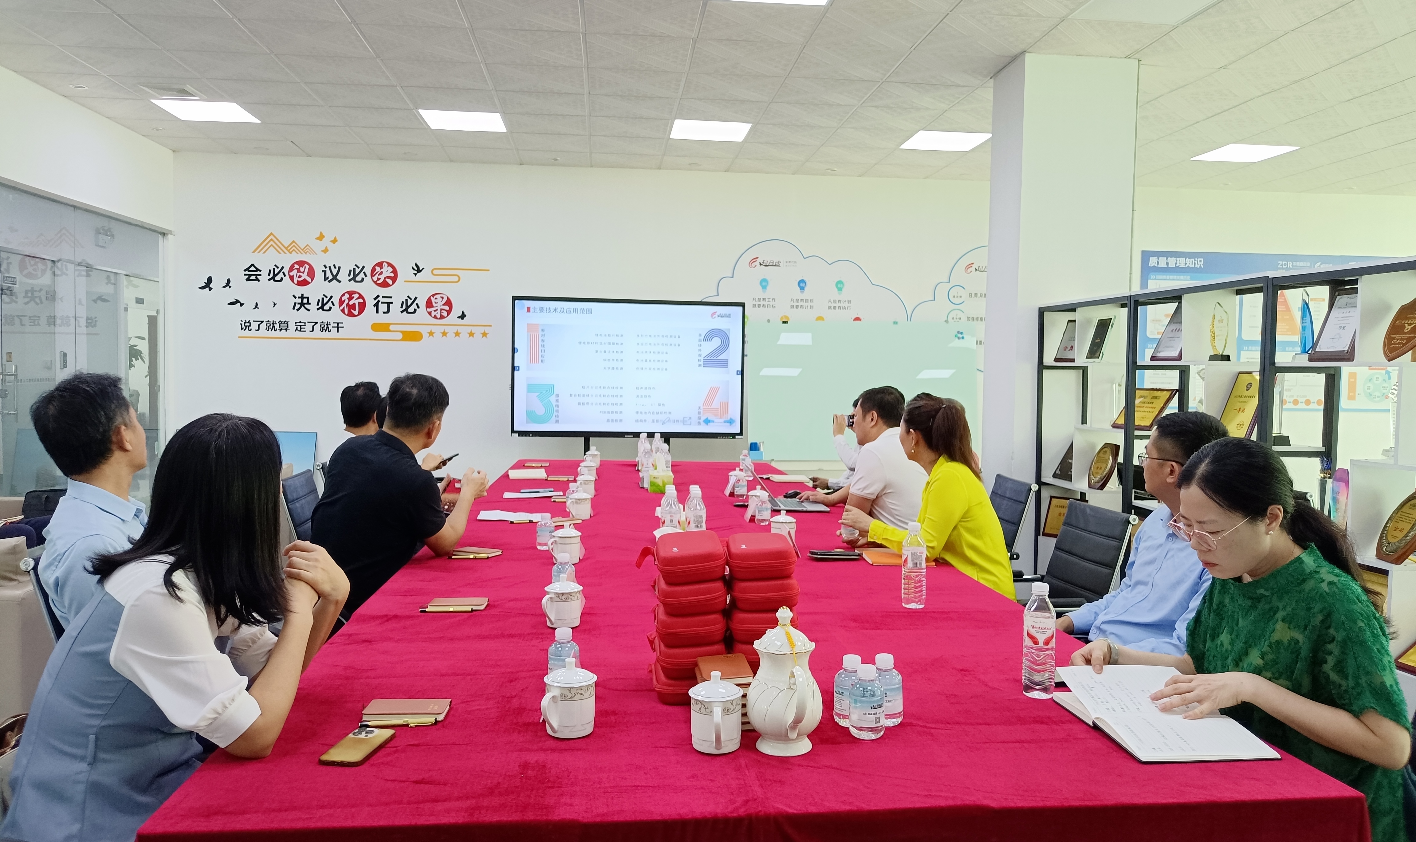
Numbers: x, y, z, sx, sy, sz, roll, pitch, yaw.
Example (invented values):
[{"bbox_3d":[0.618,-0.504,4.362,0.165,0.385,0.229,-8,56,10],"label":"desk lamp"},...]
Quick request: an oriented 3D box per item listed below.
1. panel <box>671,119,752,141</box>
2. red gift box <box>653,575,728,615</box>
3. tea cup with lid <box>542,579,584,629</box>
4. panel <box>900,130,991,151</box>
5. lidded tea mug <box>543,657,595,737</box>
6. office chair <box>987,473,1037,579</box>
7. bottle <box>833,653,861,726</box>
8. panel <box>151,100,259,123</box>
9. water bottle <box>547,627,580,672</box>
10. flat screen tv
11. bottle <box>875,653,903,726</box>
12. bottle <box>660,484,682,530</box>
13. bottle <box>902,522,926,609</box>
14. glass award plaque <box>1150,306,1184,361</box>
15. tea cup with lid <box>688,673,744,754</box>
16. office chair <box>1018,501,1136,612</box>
[{"bbox_3d":[0.020,-2.150,7.892,0.590,0.030,0.590,1,2,-6],"label":"panel"},{"bbox_3d":[-0.035,0.343,2.164,0.134,0.060,0.200,-4,3,-2],"label":"red gift box"},{"bbox_3d":[-0.375,0.456,2.710,0.091,0.129,0.115,3,3,39],"label":"tea cup with lid"},{"bbox_3d":[1.799,-2.127,8.066,0.590,0.030,0.590,1,2,-6],"label":"panel"},{"bbox_3d":[-0.244,0.476,1.834,0.091,0.126,0.122,2,2,29],"label":"lidded tea mug"},{"bbox_3d":[1.136,0.736,4.875,0.580,0.940,0.580,1,2,-6],"label":"office chair"},{"bbox_3d":[0.260,0.486,1.926,0.060,0.119,0.060,1,2,0],"label":"bottle"},{"bbox_3d":[-3.559,-2.216,7.569,0.580,0.030,0.580,1,2,-6],"label":"panel"},{"bbox_3d":[-0.279,0.464,2.059,0.063,0.122,0.063,1,2,-6],"label":"water bottle"},{"bbox_3d":[-0.654,-0.438,8.950,1.950,1.155,0.090,1,2,-9],"label":"flat screen tv"},{"bbox_3d":[0.326,0.487,1.932,0.060,0.119,0.060,1,2,0],"label":"bottle"},{"bbox_3d":[-0.128,0.365,3.732,0.067,0.235,0.067,1,2,-2],"label":"bottle"},{"bbox_3d":[0.566,0.397,2.912,0.065,0.222,0.065,1,2,-6],"label":"bottle"},{"bbox_3d":[2.125,-0.402,4.772,0.025,0.290,0.220,26,-3,-12],"label":"glass award plaque"},{"bbox_3d":[0.015,0.499,1.825,0.091,0.131,0.115,1,2,-2],"label":"tea cup with lid"},{"bbox_3d":[1.124,0.775,3.784,0.580,0.940,0.580,1,2,-6],"label":"office chair"}]

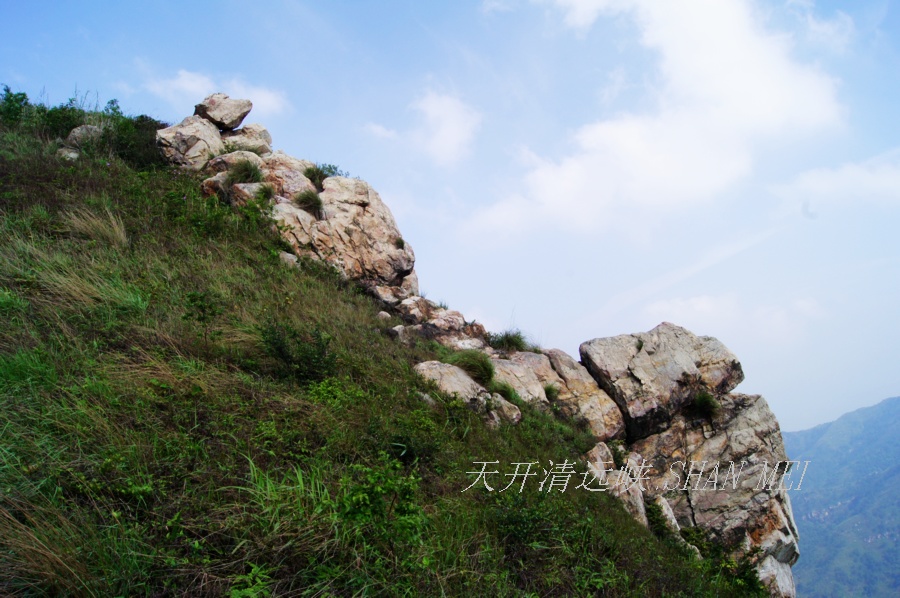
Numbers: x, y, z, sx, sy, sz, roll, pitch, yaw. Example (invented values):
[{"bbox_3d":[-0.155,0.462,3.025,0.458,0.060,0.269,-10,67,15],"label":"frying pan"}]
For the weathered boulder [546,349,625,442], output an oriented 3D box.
[{"bbox_3d":[2.371,1.689,11.800,1.338,1.596,1.400,0,-8,0],"label":"weathered boulder"}]

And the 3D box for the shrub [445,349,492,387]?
[{"bbox_3d":[0.318,1.196,11.600,0.809,0.601,0.720,0,-8,0],"label":"shrub"}]

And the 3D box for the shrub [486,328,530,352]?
[{"bbox_3d":[1.128,0.800,13.000,0.831,0.449,0.750,0,-8,0],"label":"shrub"}]

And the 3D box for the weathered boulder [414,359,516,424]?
[{"bbox_3d":[0.253,1.525,11.000,1.695,1.013,1.300,0,-8,0],"label":"weathered boulder"}]

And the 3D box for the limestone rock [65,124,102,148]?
[{"bbox_3d":[-10.055,-4.458,18.500,1.022,0.639,0.850,0,-8,0],"label":"limestone rock"}]

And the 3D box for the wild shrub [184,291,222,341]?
[{"bbox_3d":[-2.753,0.184,7.500,0.436,0.539,0.430,0,-8,0],"label":"wild shrub"}]

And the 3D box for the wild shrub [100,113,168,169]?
[{"bbox_3d":[-8.656,-4.349,18.500,1.828,1.490,1.500,0,-8,0],"label":"wild shrub"}]

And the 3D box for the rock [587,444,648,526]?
[{"bbox_3d":[2.321,2.586,9.400,0.795,1.112,0.750,0,-5,0],"label":"rock"}]

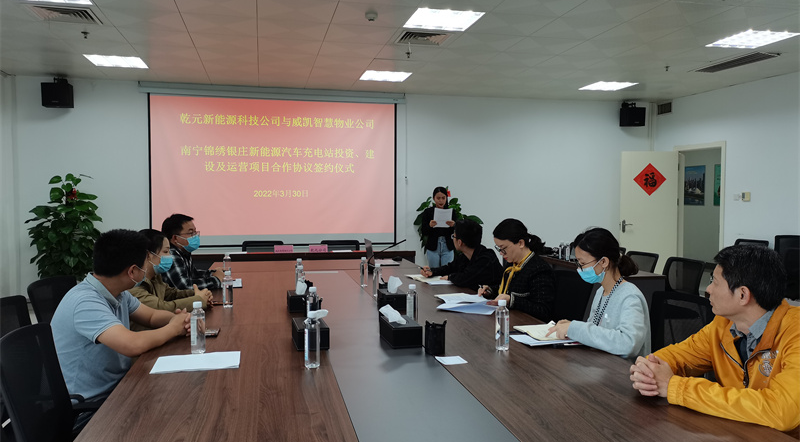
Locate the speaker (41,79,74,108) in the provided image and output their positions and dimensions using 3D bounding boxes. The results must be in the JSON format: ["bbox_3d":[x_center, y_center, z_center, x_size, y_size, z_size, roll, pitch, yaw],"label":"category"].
[{"bbox_3d":[-4.151,-1.516,7.286,0.280,0.275,0.240,0,2,-13],"label":"speaker"}]

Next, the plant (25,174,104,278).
[{"bbox_3d":[-3.956,0.246,7.167,0.850,1.620,0.820,0,2,-13],"label":"plant"}]

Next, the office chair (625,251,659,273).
[{"bbox_3d":[1.983,0.724,5.367,0.580,0.880,0.580,0,2,-13],"label":"office chair"}]

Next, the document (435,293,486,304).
[{"bbox_3d":[0.364,0.468,3.660,0.265,0.020,0.240,0,3,-13],"label":"document"}]

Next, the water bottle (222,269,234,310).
[{"bbox_3d":[-1.003,0.396,3.507,0.058,0.213,0.058,0,3,-13],"label":"water bottle"}]

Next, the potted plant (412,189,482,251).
[{"bbox_3d":[0.675,0.284,8.202,0.950,1.500,0.880,0,2,-13],"label":"potted plant"}]

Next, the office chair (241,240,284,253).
[{"bbox_3d":[-1.485,0.662,6.546,0.580,0.870,0.580,0,2,-13],"label":"office chair"}]

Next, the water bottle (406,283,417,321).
[{"bbox_3d":[0.064,0.422,3.030,0.058,0.213,0.058,0,3,-13],"label":"water bottle"}]

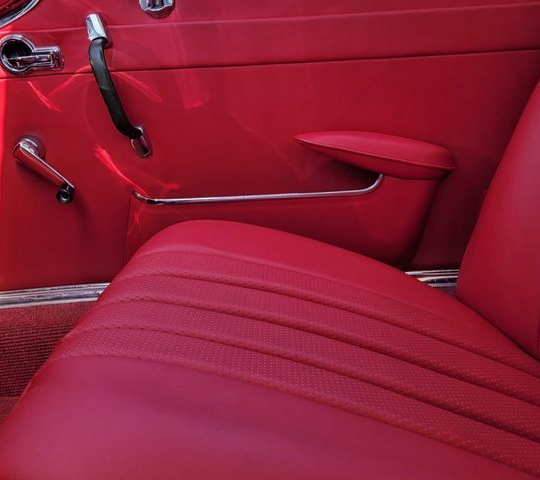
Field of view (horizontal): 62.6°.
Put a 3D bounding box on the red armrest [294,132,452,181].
[{"bbox_3d":[0.179,-0.155,0.795,0.280,0.060,0.085,4,20,-2],"label":"red armrest"}]

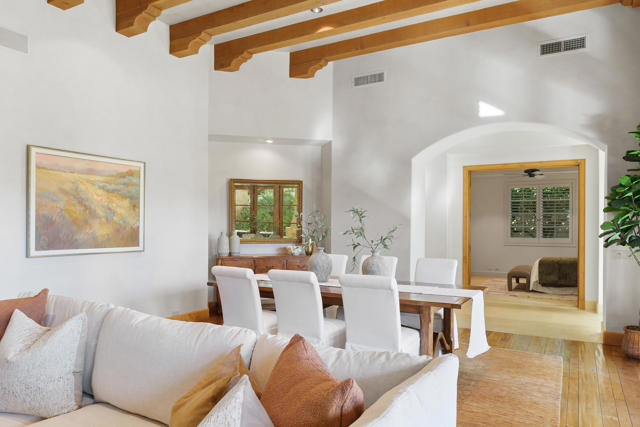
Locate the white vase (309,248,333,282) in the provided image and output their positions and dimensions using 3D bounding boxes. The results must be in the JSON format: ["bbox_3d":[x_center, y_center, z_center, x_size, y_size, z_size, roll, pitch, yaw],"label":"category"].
[{"bbox_3d":[0.014,0.594,5.191,0.265,0.400,0.265,0,-1,0],"label":"white vase"}]

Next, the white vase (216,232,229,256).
[{"bbox_3d":[-1.482,0.476,6.821,0.176,0.371,0.176,1,-1,-15],"label":"white vase"}]

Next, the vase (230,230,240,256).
[{"bbox_3d":[-1.341,0.472,7.068,0.150,0.400,0.150,0,-1,0],"label":"vase"}]

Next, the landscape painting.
[{"bbox_3d":[-2.510,-0.099,4.895,0.045,1.099,1.363,0,-1,29],"label":"landscape painting"}]

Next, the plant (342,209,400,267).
[{"bbox_3d":[0.569,0.361,4.898,0.570,0.860,0.460,0,-1,30],"label":"plant"}]

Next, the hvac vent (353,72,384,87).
[{"bbox_3d":[0.771,-2.117,7.016,0.535,0.160,0.040,0,-1,30],"label":"hvac vent"}]

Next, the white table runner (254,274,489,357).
[{"bbox_3d":[0.292,0.969,4.577,2.720,0.480,0.520,0,-1,29],"label":"white table runner"}]

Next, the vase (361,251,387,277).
[{"bbox_3d":[0.607,0.596,4.870,0.270,0.390,0.270,0,-1,30],"label":"vase"}]

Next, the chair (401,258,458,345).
[{"bbox_3d":[1.210,1.009,4.850,0.480,0.985,0.600,0,-1,29],"label":"chair"}]

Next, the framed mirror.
[{"bbox_3d":[-0.875,-0.025,7.222,1.204,1.040,0.050,1,-1,-15],"label":"framed mirror"}]

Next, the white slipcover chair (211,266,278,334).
[{"bbox_3d":[-0.665,0.984,4.323,0.500,0.985,0.600,0,-1,29],"label":"white slipcover chair"}]

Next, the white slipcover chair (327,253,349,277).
[{"bbox_3d":[0.017,1.070,5.940,0.500,1.000,0.650,0,-1,30],"label":"white slipcover chair"}]

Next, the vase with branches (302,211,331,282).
[{"bbox_3d":[-0.020,0.373,5.194,0.380,0.840,0.360,0,-1,0],"label":"vase with branches"}]

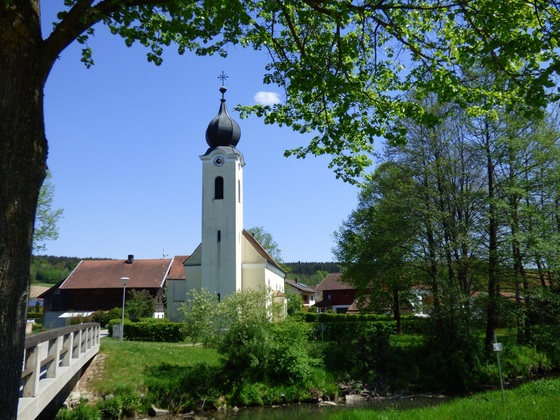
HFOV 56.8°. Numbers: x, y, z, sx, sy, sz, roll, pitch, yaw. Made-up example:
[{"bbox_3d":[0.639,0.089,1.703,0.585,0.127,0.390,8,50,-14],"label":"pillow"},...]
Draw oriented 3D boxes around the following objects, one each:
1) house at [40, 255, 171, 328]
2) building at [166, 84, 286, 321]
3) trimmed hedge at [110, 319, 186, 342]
[{"bbox_3d":[-23.046,11.544,73.512,15.570,9.950,12.600,-1,-11,0],"label":"house"},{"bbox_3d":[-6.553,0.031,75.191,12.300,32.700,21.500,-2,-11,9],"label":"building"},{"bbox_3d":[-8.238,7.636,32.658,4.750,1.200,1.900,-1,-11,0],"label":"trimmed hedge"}]

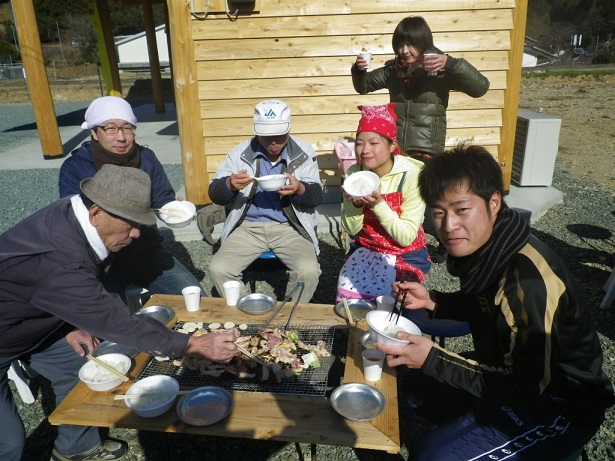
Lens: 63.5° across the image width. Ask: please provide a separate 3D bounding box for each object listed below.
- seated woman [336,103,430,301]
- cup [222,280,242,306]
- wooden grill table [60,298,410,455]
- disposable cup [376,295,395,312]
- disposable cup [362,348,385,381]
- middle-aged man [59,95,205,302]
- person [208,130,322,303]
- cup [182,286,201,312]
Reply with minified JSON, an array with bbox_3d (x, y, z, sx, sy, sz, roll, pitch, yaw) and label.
[{"bbox_3d":[0.370,0.014,2.373,0.470,1.130,0.670,8,22,23],"label":"seated woman"},{"bbox_3d":[-0.318,0.273,2.088,0.075,0.090,0.075,-1,20,0],"label":"cup"},{"bbox_3d":[-0.204,0.622,1.827,1.030,0.390,0.765,1,20,7],"label":"wooden grill table"},{"bbox_3d":[0.311,0.303,1.967,0.075,0.090,0.075,-1,20,0],"label":"disposable cup"},{"bbox_3d":[0.214,0.438,1.608,0.075,0.090,0.075,-1,20,0],"label":"disposable cup"},{"bbox_3d":[-0.769,0.030,2.327,0.600,1.180,0.760,-13,23,-28],"label":"middle-aged man"},{"bbox_3d":[-0.191,-0.030,2.513,0.580,1.130,0.740,-2,20,-2],"label":"person"},{"bbox_3d":[-0.475,0.291,2.049,0.075,0.090,0.075,-1,20,0],"label":"cup"}]

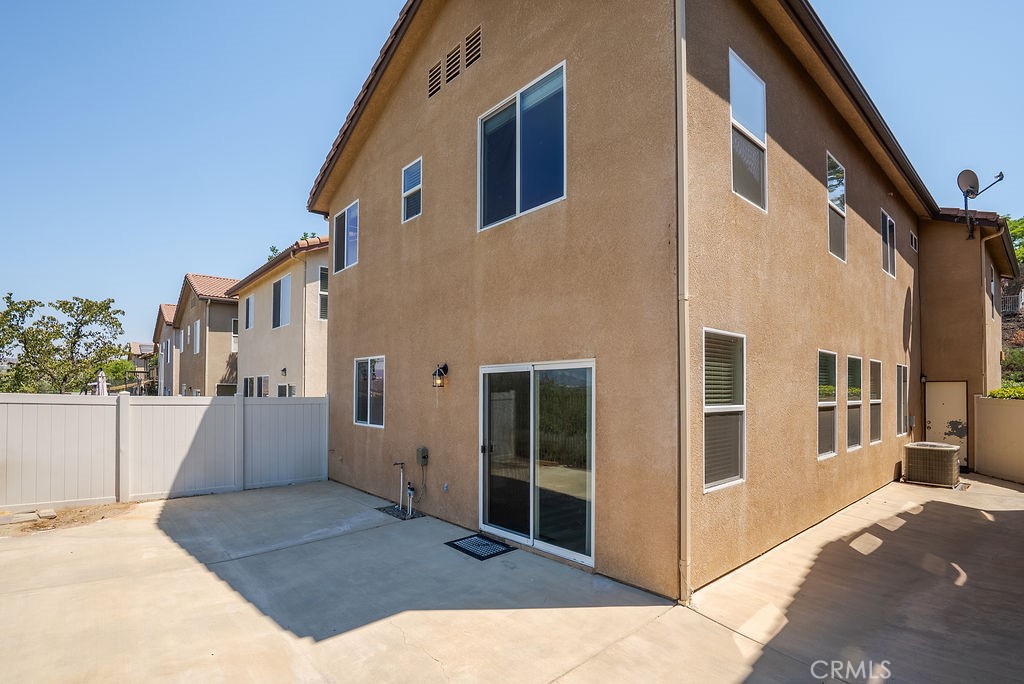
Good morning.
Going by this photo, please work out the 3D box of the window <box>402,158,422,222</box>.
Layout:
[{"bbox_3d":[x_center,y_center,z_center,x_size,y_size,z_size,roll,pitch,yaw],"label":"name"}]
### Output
[{"bbox_3d":[-1.608,-2.450,7.411,0.080,0.917,0.589,4,-5,-44],"label":"window"}]

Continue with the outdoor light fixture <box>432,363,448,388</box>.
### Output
[{"bbox_3d":[-0.996,0.472,6.352,0.200,0.320,0.160,4,-5,-42],"label":"outdoor light fixture"}]

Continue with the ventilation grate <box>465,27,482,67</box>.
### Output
[{"bbox_3d":[-0.518,-4.078,6.322,0.080,0.455,0.336,4,-5,-44],"label":"ventilation grate"}]

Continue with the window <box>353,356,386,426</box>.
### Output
[{"bbox_3d":[-2.544,0.891,8.146,0.100,1.222,1.236,4,-5,-42],"label":"window"}]

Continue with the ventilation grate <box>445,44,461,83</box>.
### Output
[{"bbox_3d":[-0.845,-4.055,6.632,0.060,0.432,0.350,4,-5,-42],"label":"ventilation grate"}]

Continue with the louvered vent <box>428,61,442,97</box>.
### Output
[{"bbox_3d":[-1.165,-4.006,6.982,0.080,0.440,0.333,4,-5,-44],"label":"louvered vent"}]

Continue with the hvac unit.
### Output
[{"bbox_3d":[8.270,2.420,8.970,0.740,0.720,0.740,4,-5,-42],"label":"hvac unit"}]

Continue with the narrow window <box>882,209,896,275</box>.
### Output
[{"bbox_3d":[7.845,-2.017,9.496,1.229,1.210,0.080,3,-4,-40],"label":"narrow window"}]

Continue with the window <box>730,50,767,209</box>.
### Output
[{"bbox_3d":[2.688,-2.340,5.178,0.950,1.547,0.080,3,-4,-40],"label":"window"}]

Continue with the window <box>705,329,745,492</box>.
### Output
[{"bbox_3d":[2.212,0.700,4.742,0.944,1.606,0.080,3,-4,-40],"label":"window"}]

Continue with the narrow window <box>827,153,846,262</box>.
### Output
[{"bbox_3d":[5.155,-2.102,7.242,0.923,1.549,0.080,3,-4,-40],"label":"narrow window"}]

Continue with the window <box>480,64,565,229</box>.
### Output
[{"bbox_3d":[0.085,-2.265,5.508,0.100,1.554,1.546,4,-5,-42],"label":"window"}]

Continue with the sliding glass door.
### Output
[{"bbox_3d":[0.222,1.270,5.195,0.120,2.050,1.835,4,-5,-42],"label":"sliding glass door"}]

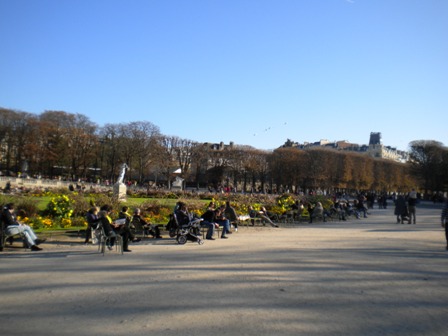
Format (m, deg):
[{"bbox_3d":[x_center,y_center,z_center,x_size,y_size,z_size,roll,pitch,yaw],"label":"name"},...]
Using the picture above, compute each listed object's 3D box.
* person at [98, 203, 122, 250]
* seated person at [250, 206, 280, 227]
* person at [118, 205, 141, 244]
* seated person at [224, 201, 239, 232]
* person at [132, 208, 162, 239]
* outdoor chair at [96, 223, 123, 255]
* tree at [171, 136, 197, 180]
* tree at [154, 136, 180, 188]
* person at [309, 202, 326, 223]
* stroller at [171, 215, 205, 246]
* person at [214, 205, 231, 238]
[{"bbox_3d":[-3.027,1.598,12.080,0.750,1.240,0.550,1,-3,-15],"label":"person"},{"bbox_3d":[1.780,2.153,20.412,1.200,1.050,0.570,0,-3,5],"label":"seated person"},{"bbox_3d":[-2.920,1.745,13.925,0.800,1.150,0.550,1,-3,-15],"label":"person"},{"bbox_3d":[0.290,1.893,17.522,0.700,1.250,0.550,2,-4,-30],"label":"seated person"},{"bbox_3d":[-2.587,1.867,15.320,1.000,1.060,0.580,1,-3,-15],"label":"person"},{"bbox_3d":[-2.937,1.771,11.670,0.600,0.850,0.570,1,-3,-15],"label":"outdoor chair"},{"bbox_3d":[-8.475,-0.796,97.192,5.300,11.000,5.300,0,-3,0],"label":"tree"},{"bbox_3d":[-11.875,-1.205,95.211,6.000,11.600,6.000,0,-3,0],"label":"tree"},{"bbox_3d":[4.863,2.288,23.309,0.750,1.100,0.550,1,-3,-20],"label":"person"},{"bbox_3d":[-1.101,1.831,13.670,0.980,0.950,0.580,0,-3,0],"label":"stroller"},{"bbox_3d":[-0.034,1.818,15.523,0.750,1.180,0.550,0,-3,0],"label":"person"}]

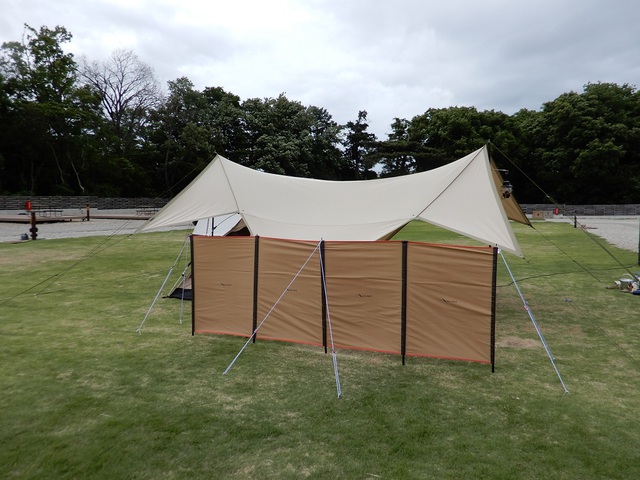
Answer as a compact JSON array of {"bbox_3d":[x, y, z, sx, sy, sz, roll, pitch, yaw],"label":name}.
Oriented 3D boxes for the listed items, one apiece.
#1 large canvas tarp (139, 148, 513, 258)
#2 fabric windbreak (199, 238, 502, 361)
[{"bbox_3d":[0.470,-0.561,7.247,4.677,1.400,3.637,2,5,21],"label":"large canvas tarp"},{"bbox_3d":[0.067,0.547,5.194,3.255,1.120,0.140,2,5,21],"label":"fabric windbreak"}]

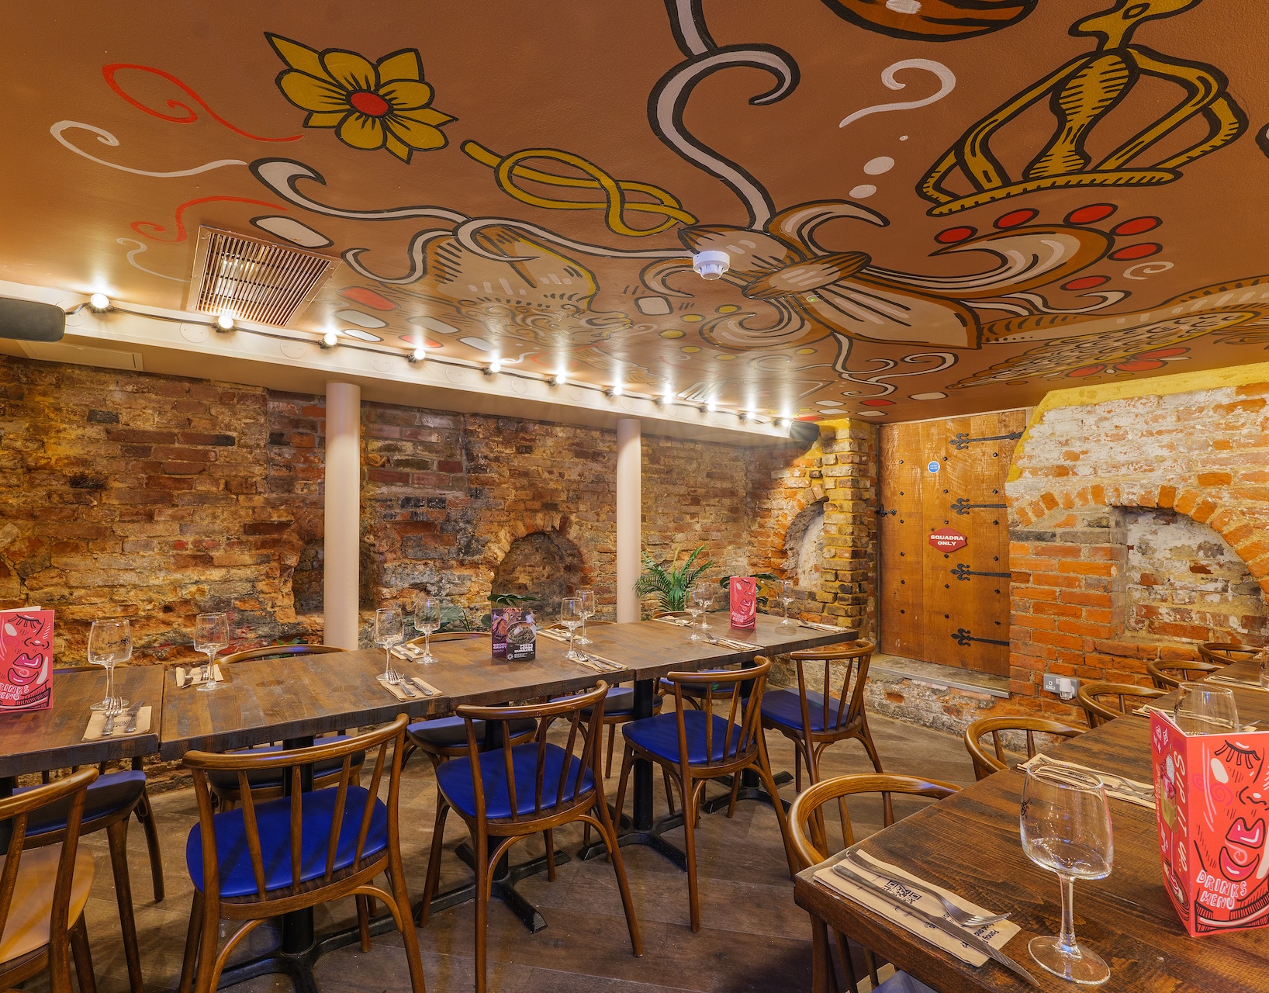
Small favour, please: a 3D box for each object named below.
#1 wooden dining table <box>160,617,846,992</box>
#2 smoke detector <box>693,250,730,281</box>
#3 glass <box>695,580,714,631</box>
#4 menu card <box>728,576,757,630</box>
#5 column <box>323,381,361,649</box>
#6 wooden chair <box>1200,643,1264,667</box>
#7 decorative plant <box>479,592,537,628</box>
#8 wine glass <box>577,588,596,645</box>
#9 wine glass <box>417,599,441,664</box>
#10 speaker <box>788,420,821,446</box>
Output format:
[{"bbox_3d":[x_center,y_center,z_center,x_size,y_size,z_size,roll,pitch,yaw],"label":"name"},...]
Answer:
[{"bbox_3d":[-0.173,0.895,2.063,2.320,0.780,0.675,2,-2,-36],"label":"wooden dining table"},{"bbox_3d":[0.210,-0.628,1.575,0.100,0.050,0.100,0,-2,0],"label":"smoke detector"},{"bbox_3d":[0.309,0.479,2.540,0.078,0.196,0.078,1,-3,0],"label":"glass"},{"bbox_3d":[0.473,0.465,2.520,0.112,0.222,0.065,1,-3,0],"label":"menu card"},{"bbox_3d":[-1.407,0.387,2.759,0.138,1.830,0.138,2,-2,-36],"label":"column"},{"bbox_3d":[2.285,0.913,2.010,0.450,0.760,0.480,2,-2,-36],"label":"wooden chair"},{"bbox_3d":[-0.593,0.552,2.720,0.270,0.240,0.250,1,-3,0],"label":"decorative plant"},{"bbox_3d":[-0.185,0.462,2.220,0.078,0.196,0.078,1,-3,0],"label":"wine glass"},{"bbox_3d":[-0.674,0.441,1.900,0.078,0.196,0.078,1,-3,0],"label":"wine glass"},{"bbox_3d":[1.004,-0.376,3.400,0.195,0.135,0.140,0,-3,9],"label":"speaker"}]

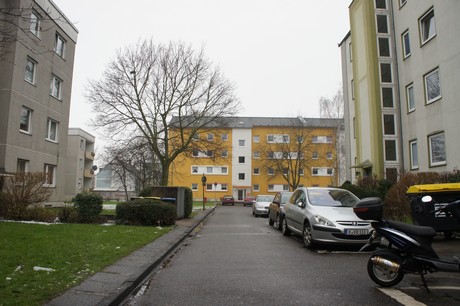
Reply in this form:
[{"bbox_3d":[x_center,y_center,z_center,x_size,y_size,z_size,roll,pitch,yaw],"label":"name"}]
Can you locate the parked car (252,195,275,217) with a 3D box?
[{"bbox_3d":[2.450,3.370,22.352,1.680,1.420,4.000,0,-7,1],"label":"parked car"}]

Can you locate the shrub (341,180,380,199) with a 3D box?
[{"bbox_3d":[7.200,2.560,19.130,2.100,2.000,2.100,0,-7,0],"label":"shrub"}]

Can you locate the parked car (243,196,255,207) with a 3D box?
[{"bbox_3d":[2.780,6.686,48.039,1.700,1.420,4.100,0,-7,2],"label":"parked car"}]

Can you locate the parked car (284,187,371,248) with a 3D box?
[{"bbox_3d":[2.690,1.684,9.644,1.740,1.510,4.200,0,-7,-2],"label":"parked car"}]

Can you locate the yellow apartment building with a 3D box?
[{"bbox_3d":[4.300,1.309,62.547,29.200,15.300,10.400,1,-7,-4],"label":"yellow apartment building"}]

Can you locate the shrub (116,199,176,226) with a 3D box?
[{"bbox_3d":[-3.300,2.338,13.814,2.300,1.080,1.200,0,-7,0],"label":"shrub"}]

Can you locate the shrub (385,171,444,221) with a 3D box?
[{"bbox_3d":[7.600,1.935,14.673,2.200,2.100,2.200,0,-7,0],"label":"shrub"}]

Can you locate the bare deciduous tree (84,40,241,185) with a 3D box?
[{"bbox_3d":[-5.100,-2.270,27.013,11.600,13.600,11.600,0,-7,0],"label":"bare deciduous tree"}]

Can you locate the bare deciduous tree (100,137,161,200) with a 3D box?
[{"bbox_3d":[-14.200,2.326,50.115,8.300,9.600,8.300,0,-7,0],"label":"bare deciduous tree"}]

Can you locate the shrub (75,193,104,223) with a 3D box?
[{"bbox_3d":[-6.200,2.405,15.117,1.220,1.280,1.220,0,-7,0],"label":"shrub"}]

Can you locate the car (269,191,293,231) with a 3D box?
[{"bbox_3d":[2.600,2.241,13.726,1.680,1.450,3.900,0,-7,0],"label":"car"}]

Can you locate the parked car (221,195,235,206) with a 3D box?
[{"bbox_3d":[-0.220,7.134,51.511,1.680,1.420,4.200,0,-7,-1],"label":"parked car"}]

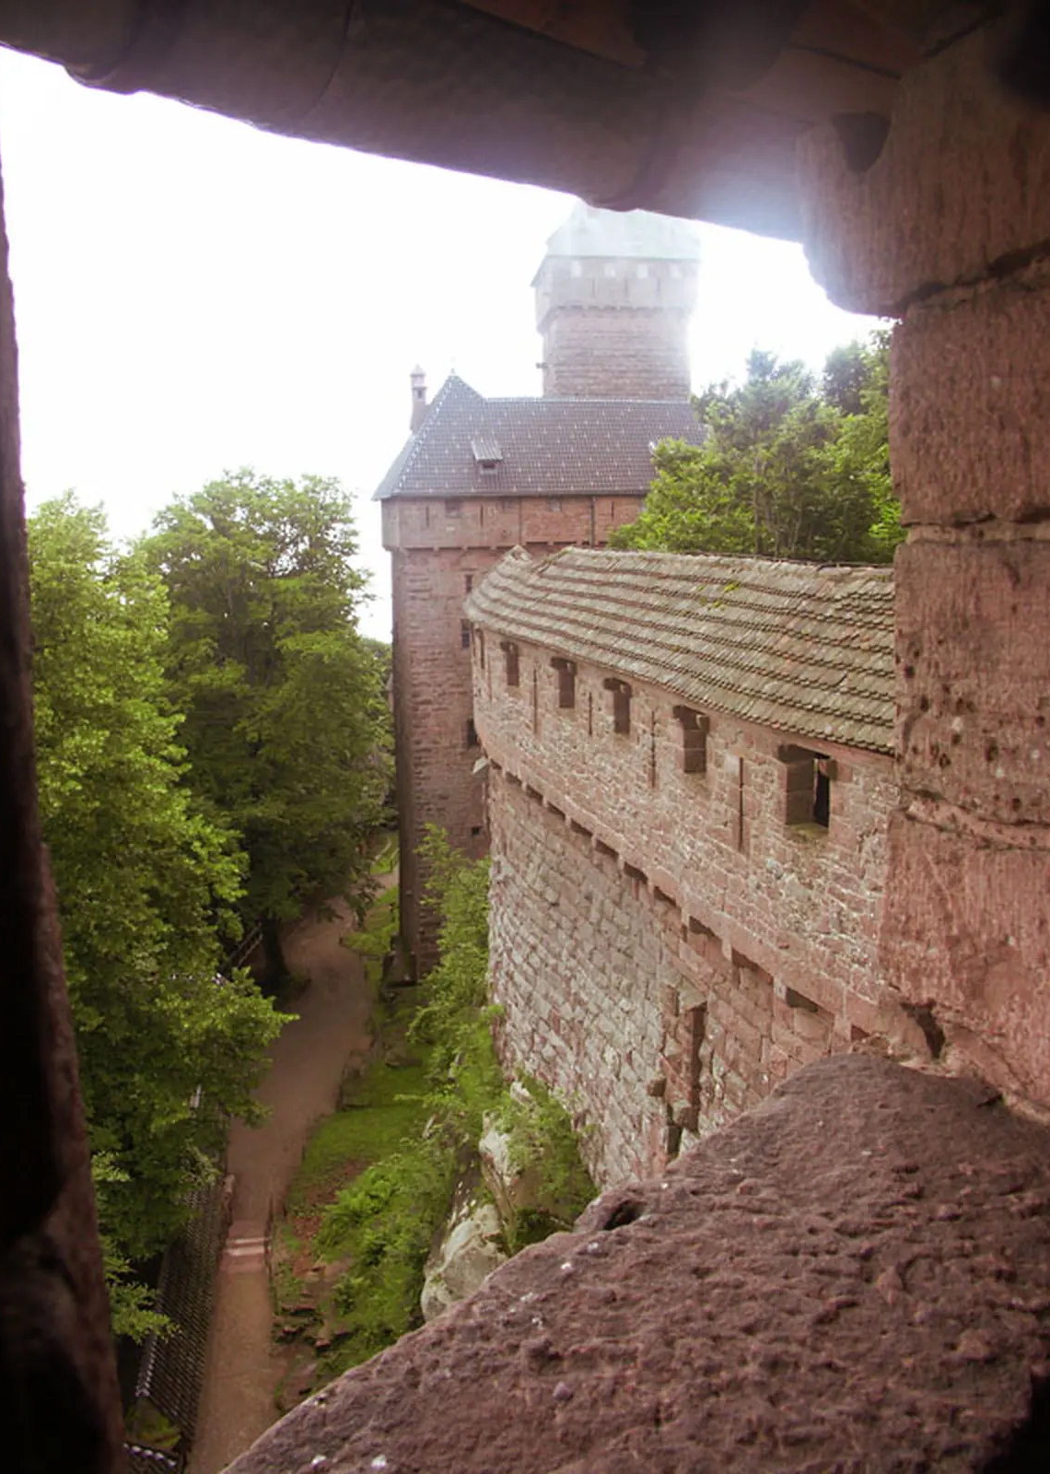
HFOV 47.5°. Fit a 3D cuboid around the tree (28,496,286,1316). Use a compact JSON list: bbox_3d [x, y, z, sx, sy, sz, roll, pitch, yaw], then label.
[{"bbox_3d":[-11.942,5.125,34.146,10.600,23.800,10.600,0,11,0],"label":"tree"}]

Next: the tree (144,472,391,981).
[{"bbox_3d":[-11.248,0.254,52.550,11.200,23.200,11.200,0,11,0],"label":"tree"}]

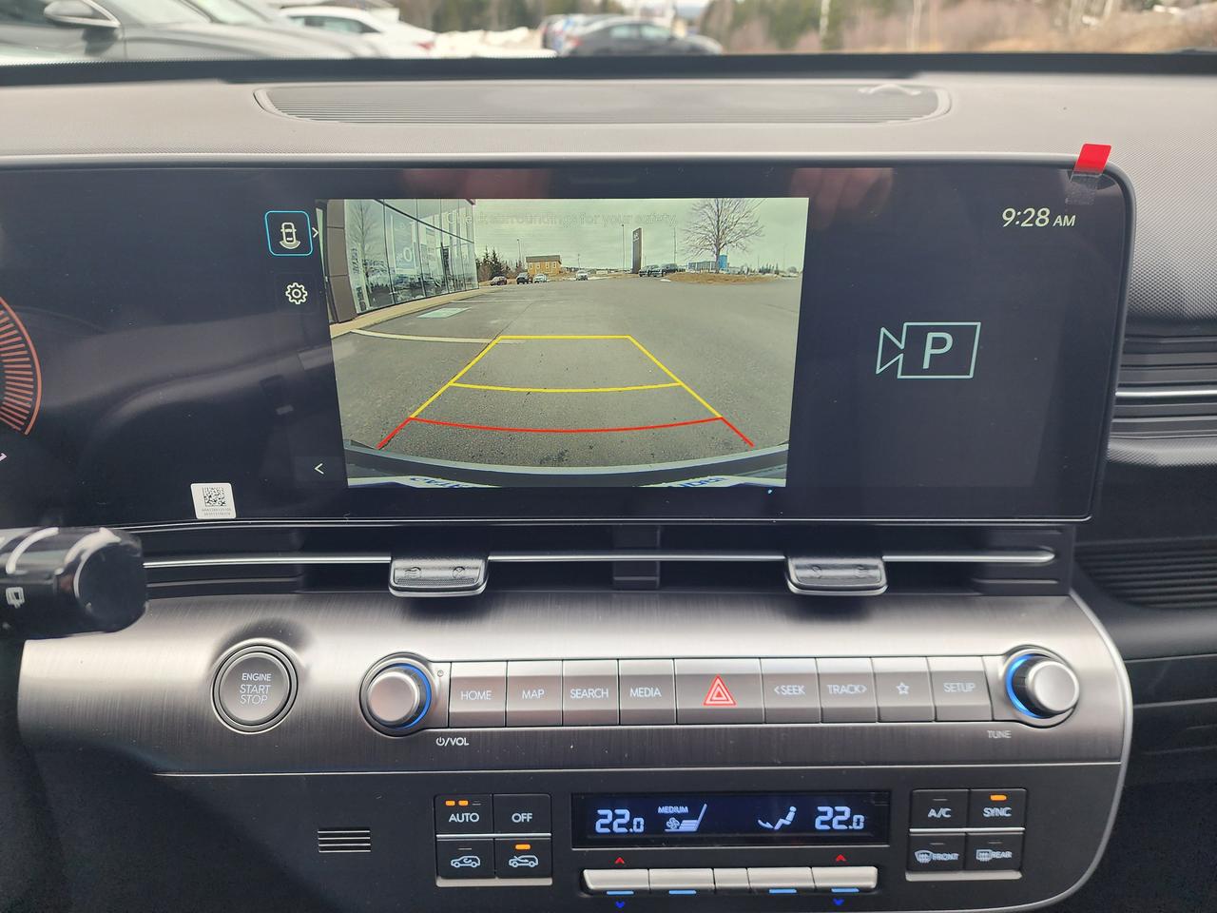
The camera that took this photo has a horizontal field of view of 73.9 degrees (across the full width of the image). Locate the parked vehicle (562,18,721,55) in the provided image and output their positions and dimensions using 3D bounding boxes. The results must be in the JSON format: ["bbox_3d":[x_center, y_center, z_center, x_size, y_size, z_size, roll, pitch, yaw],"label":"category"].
[{"bbox_3d":[1.150,-12.448,24.413,4.680,1.450,1.820,-9,29,-16],"label":"parked vehicle"}]

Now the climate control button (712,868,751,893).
[{"bbox_3d":[0.047,0.162,0.309,0.014,0.010,0.011,0,6,0],"label":"climate control button"}]

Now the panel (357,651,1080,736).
[{"bbox_3d":[0.041,0.090,0.308,0.273,0.031,0.022,0,-16,0],"label":"panel"}]

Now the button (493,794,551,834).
[{"bbox_3d":[-0.036,0.147,0.333,0.024,0.017,0.006,1,8,0],"label":"button"}]

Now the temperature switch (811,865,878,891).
[{"bbox_3d":[0.096,0.173,0.331,0.027,0.011,0.009,1,8,0],"label":"temperature switch"}]

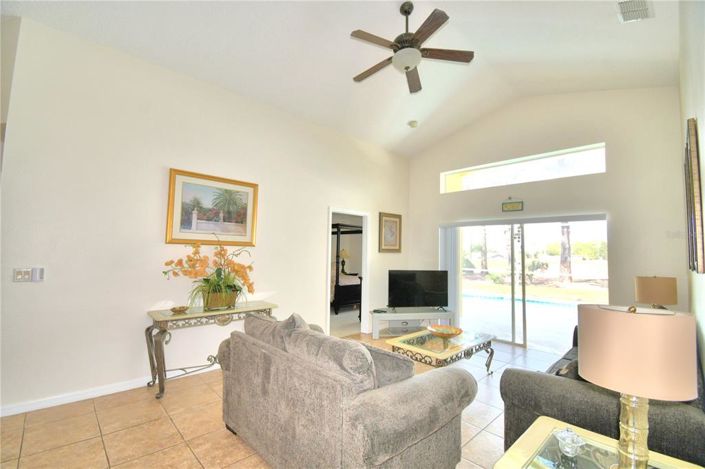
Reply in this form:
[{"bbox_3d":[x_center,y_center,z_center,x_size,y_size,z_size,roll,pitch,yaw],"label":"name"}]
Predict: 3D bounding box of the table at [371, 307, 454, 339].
[{"bbox_3d":[0.997,1.538,5.143,1.390,0.465,0.450,1,-4,-3],"label":"table"}]

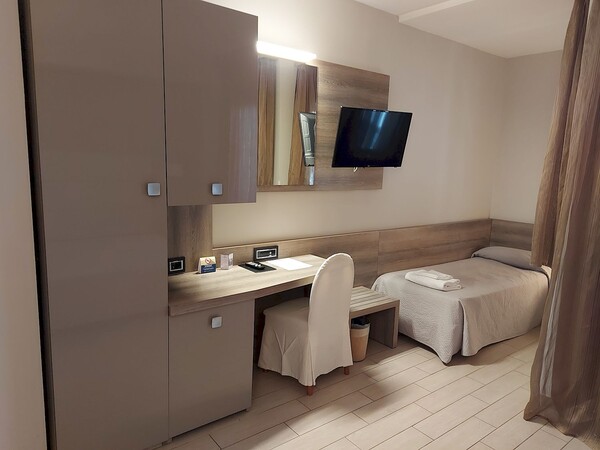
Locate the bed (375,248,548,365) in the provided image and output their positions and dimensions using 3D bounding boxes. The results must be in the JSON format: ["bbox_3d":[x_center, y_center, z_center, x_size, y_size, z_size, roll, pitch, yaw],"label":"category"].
[{"bbox_3d":[1.728,0.647,4.125,1.980,0.590,0.865,-5,11,-37],"label":"bed"}]

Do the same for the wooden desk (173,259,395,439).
[{"bbox_3d":[-0.074,0.683,2.974,1.940,0.753,0.560,-5,11,-37],"label":"wooden desk"}]

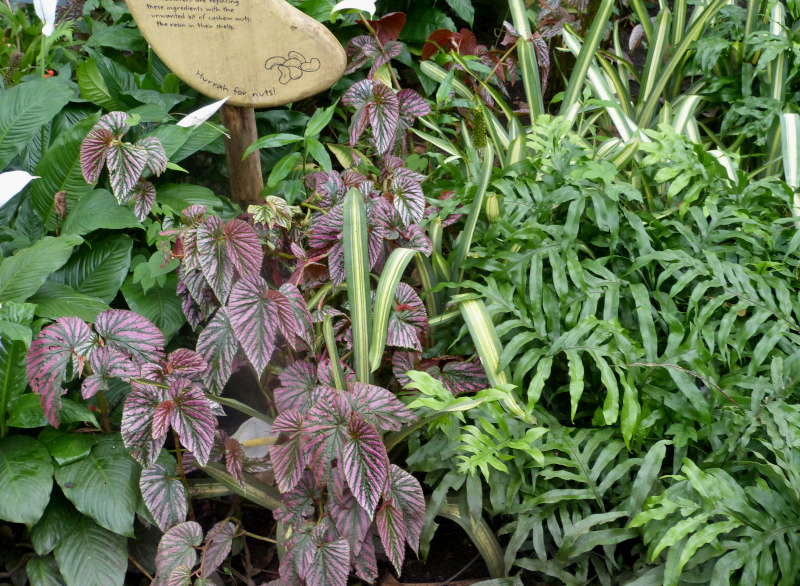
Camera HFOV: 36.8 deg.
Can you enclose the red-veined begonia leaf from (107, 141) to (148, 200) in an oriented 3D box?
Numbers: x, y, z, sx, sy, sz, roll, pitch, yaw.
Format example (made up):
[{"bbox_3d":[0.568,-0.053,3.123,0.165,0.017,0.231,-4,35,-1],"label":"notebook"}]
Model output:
[{"bbox_3d":[-0.544,-0.241,2.400,0.082,0.124,0.030,6,-6,1],"label":"red-veined begonia leaf"}]

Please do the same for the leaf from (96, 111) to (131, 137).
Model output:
[{"bbox_3d":[-0.608,-0.357,2.550,0.071,0.030,0.078,-13,60,-8],"label":"leaf"}]

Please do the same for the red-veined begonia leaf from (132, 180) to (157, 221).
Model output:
[{"bbox_3d":[-0.531,-0.192,2.500,0.049,0.093,0.030,8,-15,-7],"label":"red-veined begonia leaf"}]

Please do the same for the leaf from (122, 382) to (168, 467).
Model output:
[{"bbox_3d":[-0.439,0.229,2.080,0.080,0.149,0.035,6,-5,9],"label":"leaf"}]

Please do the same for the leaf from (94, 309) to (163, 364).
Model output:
[{"bbox_3d":[-0.483,0.084,2.134,0.137,0.045,0.088,28,62,9],"label":"leaf"}]

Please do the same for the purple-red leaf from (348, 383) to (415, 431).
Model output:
[{"bbox_3d":[-0.033,0.202,2.120,0.128,0.040,0.084,21,56,9],"label":"purple-red leaf"}]

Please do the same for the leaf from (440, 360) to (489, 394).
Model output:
[{"bbox_3d":[0.130,0.171,2.460,0.107,0.045,0.077,0,65,-5],"label":"leaf"}]

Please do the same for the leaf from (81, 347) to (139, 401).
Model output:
[{"bbox_3d":[-0.511,0.142,2.120,0.099,0.100,0.045,0,-17,0],"label":"leaf"}]

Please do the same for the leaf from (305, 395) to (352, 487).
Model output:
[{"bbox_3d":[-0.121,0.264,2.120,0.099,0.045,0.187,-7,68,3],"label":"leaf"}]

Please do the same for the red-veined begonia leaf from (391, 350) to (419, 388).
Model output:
[{"bbox_3d":[0.011,0.146,2.300,0.058,0.088,0.030,-13,-18,7],"label":"red-veined begonia leaf"}]

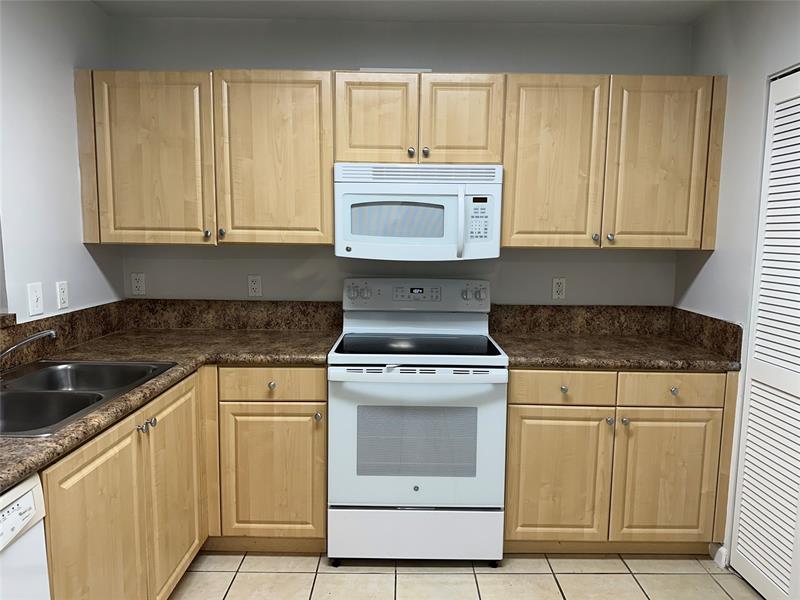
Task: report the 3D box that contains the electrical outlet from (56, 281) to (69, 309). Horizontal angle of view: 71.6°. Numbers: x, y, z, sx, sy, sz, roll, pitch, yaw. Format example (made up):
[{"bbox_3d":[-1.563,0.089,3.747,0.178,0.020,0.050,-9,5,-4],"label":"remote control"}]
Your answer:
[{"bbox_3d":[-1.466,-0.021,2.421,0.012,0.116,0.073,1,6,0],"label":"electrical outlet"}]

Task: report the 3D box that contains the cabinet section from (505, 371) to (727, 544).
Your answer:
[{"bbox_3d":[0.914,0.646,2.670,0.914,0.759,0.598,1,6,0],"label":"cabinet section"}]

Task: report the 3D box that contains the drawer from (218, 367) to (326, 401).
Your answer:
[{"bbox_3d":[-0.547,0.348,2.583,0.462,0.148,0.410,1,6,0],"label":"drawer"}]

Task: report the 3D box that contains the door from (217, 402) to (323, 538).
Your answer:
[{"bbox_3d":[-0.542,0.735,2.397,0.452,0.602,0.022,1,6,0],"label":"door"}]

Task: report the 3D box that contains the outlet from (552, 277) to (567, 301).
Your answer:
[{"bbox_3d":[0.853,-0.057,2.958,0.072,0.116,0.012,1,6,0],"label":"outlet"}]

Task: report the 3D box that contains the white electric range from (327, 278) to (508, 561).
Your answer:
[{"bbox_3d":[0.075,0.524,2.667,0.758,1.200,0.680,1,6,0],"label":"white electric range"}]

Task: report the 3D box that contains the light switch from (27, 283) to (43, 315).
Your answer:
[{"bbox_3d":[-1.465,-0.003,2.240,0.014,0.123,0.077,1,6,0],"label":"light switch"}]

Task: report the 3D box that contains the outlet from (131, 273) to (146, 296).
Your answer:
[{"bbox_3d":[-1.394,-0.084,2.956,0.072,0.116,0.012,1,6,0],"label":"outlet"}]

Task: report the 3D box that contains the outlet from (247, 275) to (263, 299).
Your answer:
[{"bbox_3d":[-0.771,-0.073,2.957,0.072,0.116,0.012,1,6,0],"label":"outlet"}]

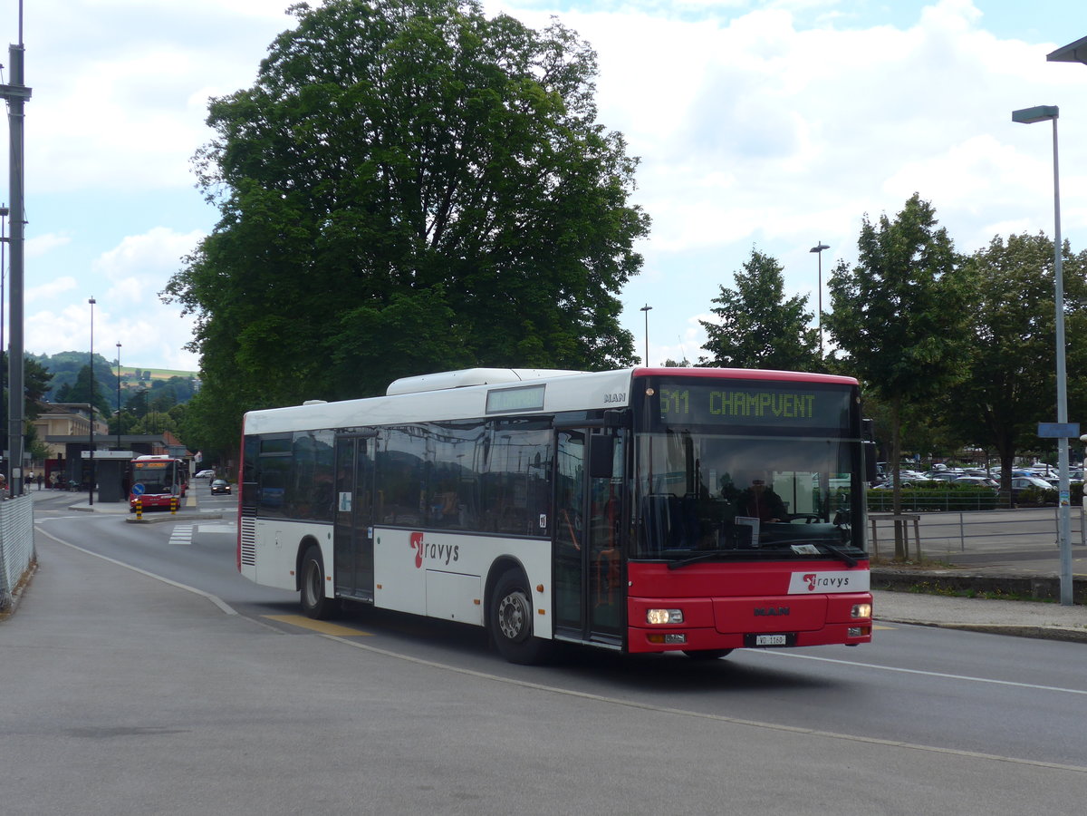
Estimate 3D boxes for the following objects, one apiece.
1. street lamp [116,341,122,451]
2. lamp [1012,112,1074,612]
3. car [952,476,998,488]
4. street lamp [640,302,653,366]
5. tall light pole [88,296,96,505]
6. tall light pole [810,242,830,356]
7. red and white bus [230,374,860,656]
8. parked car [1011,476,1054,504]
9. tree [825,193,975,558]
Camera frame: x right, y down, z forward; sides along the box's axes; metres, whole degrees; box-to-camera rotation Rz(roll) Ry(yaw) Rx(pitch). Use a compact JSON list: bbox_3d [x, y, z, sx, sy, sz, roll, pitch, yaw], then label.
[{"bbox_3d":[-32.977,1.066,134.286,0.450,12.500,1.600,1,-3,-22],"label":"street lamp"},{"bbox_3d":[7.001,-0.733,24.156,0.400,6.950,0.800,2,-4,-43],"label":"lamp"},{"bbox_3d":[21.490,4.289,88.400,4.200,1.500,1.770,-3,-4,42],"label":"car"},{"bbox_3d":[6.366,-0.069,105.286,0.450,12.500,1.800,1,-3,-22],"label":"street lamp"},{"bbox_3d":[-27.018,-0.463,103.286,0.450,12.500,1.600,1,-3,-22],"label":"tall light pole"},{"bbox_3d":[12.753,-1.330,79.286,0.450,12.500,1.750,1,-3,-22],"label":"tall light pole"},{"bbox_3d":[-0.681,1.141,20.479,2.540,3.050,11.950,2,-3,-26],"label":"red and white bus"},{"bbox_3d":[24.709,4.221,87.000,4.300,1.500,1.780,-3,-3,41],"label":"parked car"},{"bbox_3d":[6.663,-0.642,32.659,2.900,6.950,2.900,-1,-3,12],"label":"tree"}]

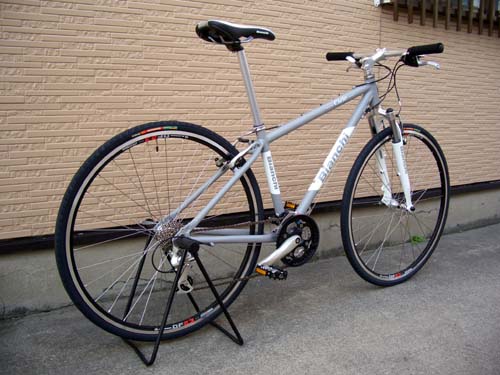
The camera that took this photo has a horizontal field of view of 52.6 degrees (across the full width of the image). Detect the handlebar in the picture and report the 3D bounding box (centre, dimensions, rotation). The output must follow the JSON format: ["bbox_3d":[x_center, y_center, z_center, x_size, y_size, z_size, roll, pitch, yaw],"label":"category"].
[{"bbox_3d":[0.501,-0.506,1.954,0.110,0.075,0.590,-6,12,-33],"label":"handlebar"}]

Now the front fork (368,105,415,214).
[{"bbox_3d":[0.565,-0.110,2.061,0.090,0.455,0.160,-26,21,-31],"label":"front fork"}]

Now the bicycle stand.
[{"bbox_3d":[-0.227,0.319,1.615,0.315,0.365,0.270,-6,11,-32],"label":"bicycle stand"}]

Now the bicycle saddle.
[{"bbox_3d":[-0.033,-0.476,1.613,0.272,0.078,0.148,-6,11,-32],"label":"bicycle saddle"}]

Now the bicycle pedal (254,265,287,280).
[{"bbox_3d":[0.068,0.273,1.636,0.075,0.028,0.088,11,2,-34],"label":"bicycle pedal"}]

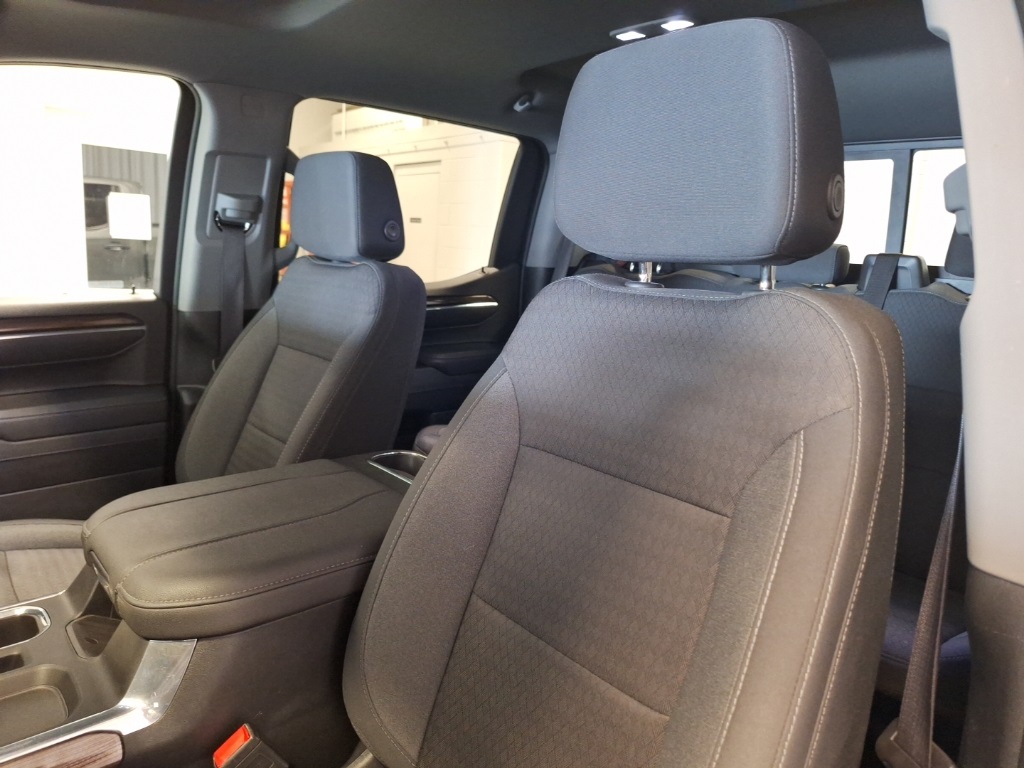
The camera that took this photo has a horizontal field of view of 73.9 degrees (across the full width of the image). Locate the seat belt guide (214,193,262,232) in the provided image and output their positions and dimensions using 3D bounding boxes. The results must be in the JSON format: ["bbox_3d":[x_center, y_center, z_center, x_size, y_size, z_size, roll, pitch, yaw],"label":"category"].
[{"bbox_3d":[-0.575,-0.360,1.430,0.087,0.078,0.045,-5,13,-33],"label":"seat belt guide"}]

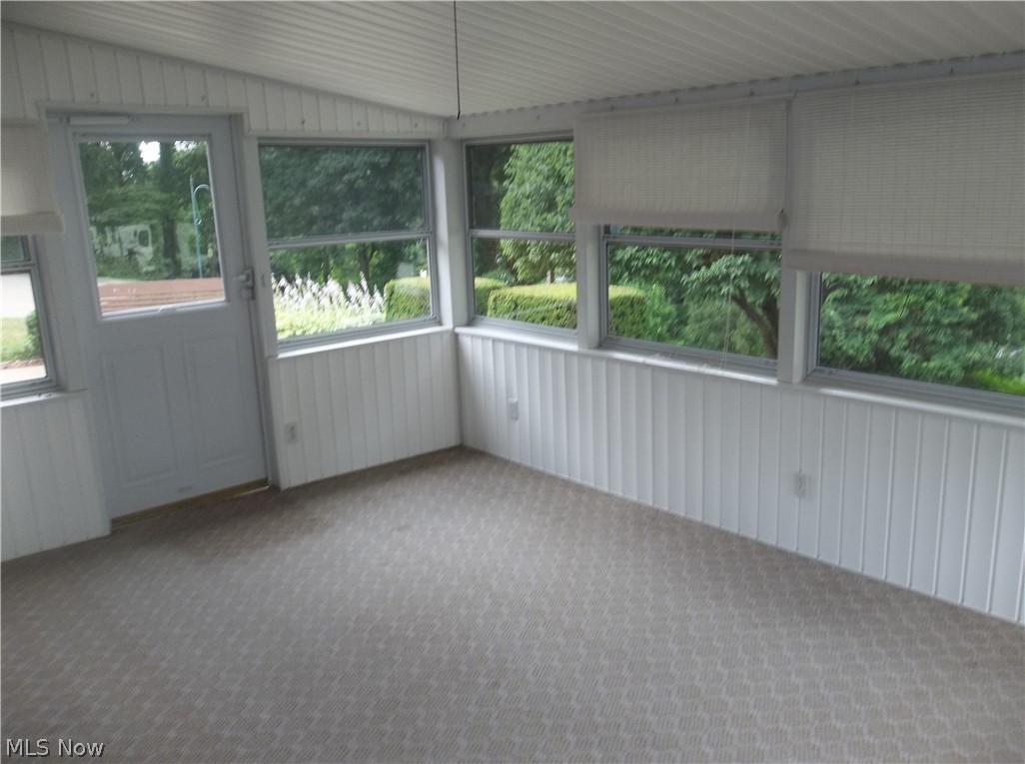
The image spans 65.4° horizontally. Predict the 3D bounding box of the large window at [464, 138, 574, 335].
[{"bbox_3d":[0.065,-0.906,4.974,0.090,1.210,1.080,-13,17,-40],"label":"large window"}]

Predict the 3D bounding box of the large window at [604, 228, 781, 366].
[{"bbox_3d":[0.886,-0.723,4.069,0.090,1.210,1.150,-13,17,-40],"label":"large window"}]

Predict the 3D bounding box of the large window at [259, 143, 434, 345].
[{"bbox_3d":[-0.983,-0.890,5.007,1.190,1.205,0.090,-12,16,-38],"label":"large window"}]

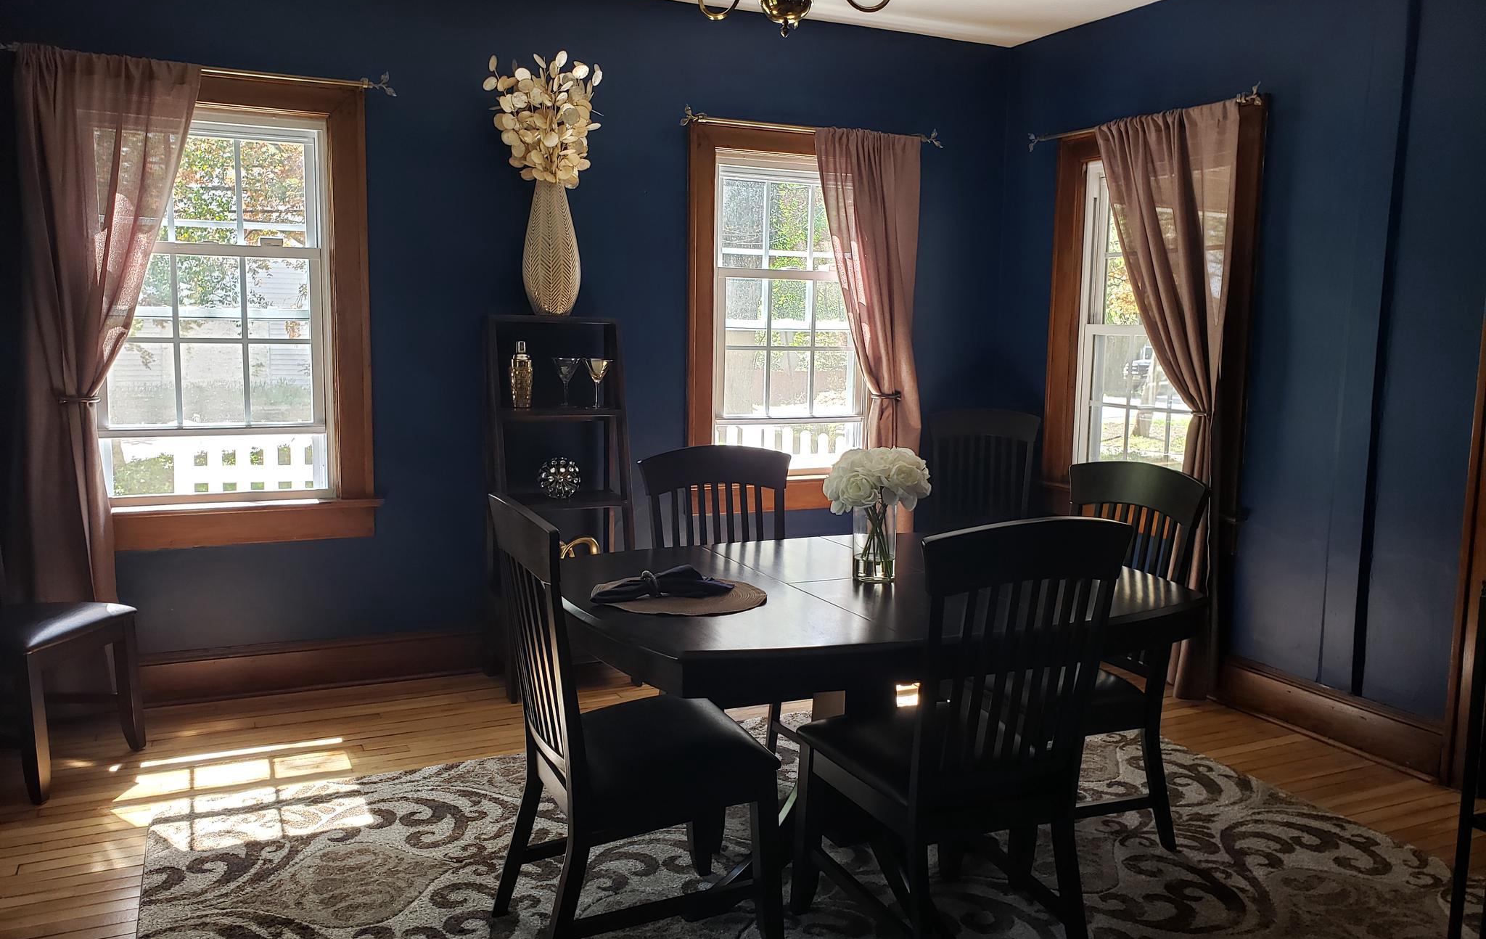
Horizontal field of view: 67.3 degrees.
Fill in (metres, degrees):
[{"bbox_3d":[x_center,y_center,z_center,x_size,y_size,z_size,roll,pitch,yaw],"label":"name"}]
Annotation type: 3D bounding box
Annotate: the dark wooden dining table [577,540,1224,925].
[{"bbox_3d":[0.287,0.649,2.842,1.500,0.760,1.130,-2,7,-25],"label":"dark wooden dining table"}]

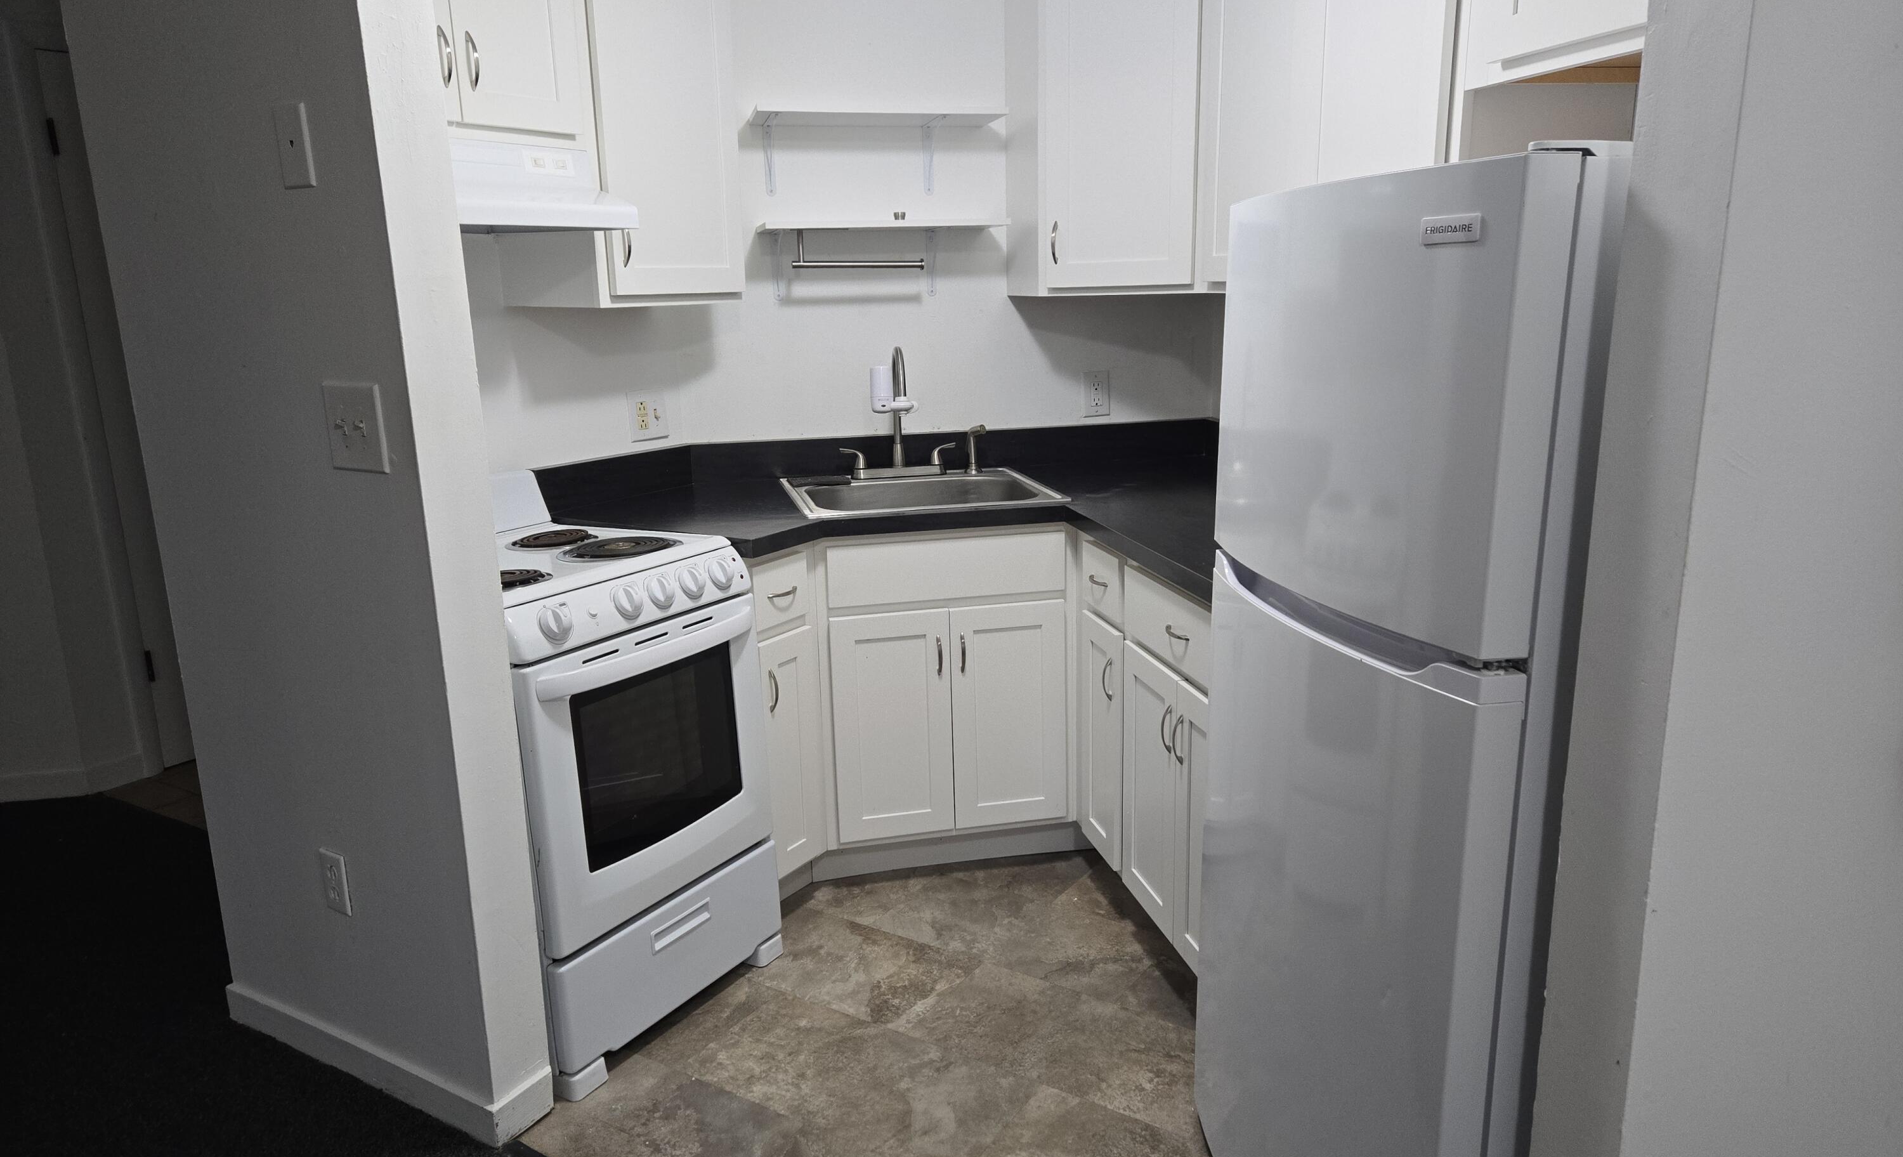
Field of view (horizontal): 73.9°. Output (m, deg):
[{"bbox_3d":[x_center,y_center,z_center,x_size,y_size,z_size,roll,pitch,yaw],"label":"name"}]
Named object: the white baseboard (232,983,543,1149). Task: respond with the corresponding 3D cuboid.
[{"bbox_3d":[-1.076,0.875,2.383,0.801,0.072,0.122,7,15,31],"label":"white baseboard"}]

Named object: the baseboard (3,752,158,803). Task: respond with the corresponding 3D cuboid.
[{"bbox_3d":[-2.600,0.589,3.752,0.396,0.090,0.104,-8,15,-27],"label":"baseboard"}]

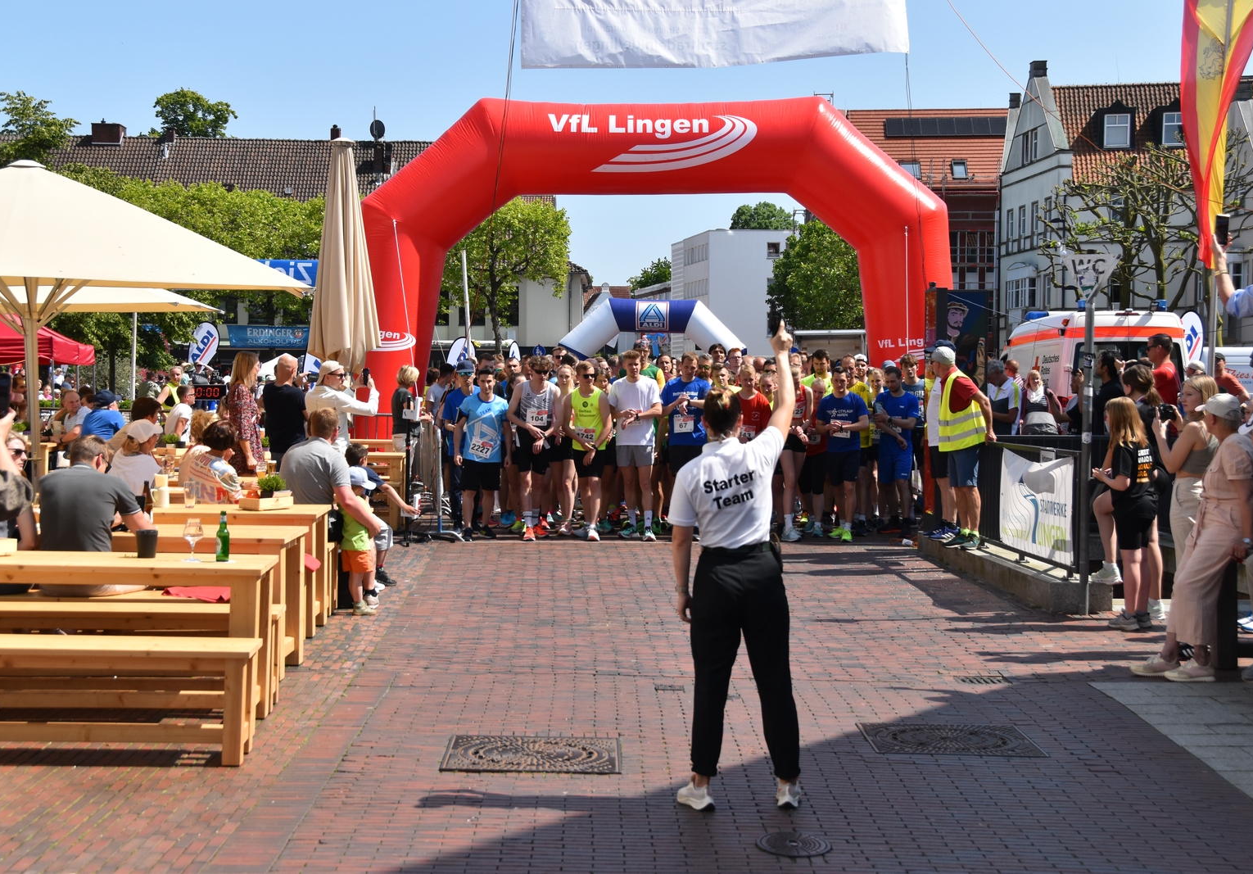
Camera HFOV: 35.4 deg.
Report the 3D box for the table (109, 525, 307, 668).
[{"bbox_3d":[-2.840,0.880,10.830,2.050,0.730,0.700,1,2,0],"label":"table"}]

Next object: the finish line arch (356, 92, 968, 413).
[{"bbox_3d":[0.319,-1.490,22.256,6.850,4.600,1.100,0,3,0],"label":"finish line arch"}]

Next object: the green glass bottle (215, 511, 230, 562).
[{"bbox_3d":[-1.950,0.482,9.500,0.064,0.241,0.064,0,2,0],"label":"green glass bottle"}]

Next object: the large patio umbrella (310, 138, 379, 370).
[{"bbox_3d":[-2.669,-0.908,18.600,0.660,3.840,0.660,0,2,0],"label":"large patio umbrella"}]

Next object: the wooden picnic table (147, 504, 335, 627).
[{"bbox_3d":[-3.033,0.822,12.169,2.340,0.760,0.720,1,3,2],"label":"wooden picnic table"}]

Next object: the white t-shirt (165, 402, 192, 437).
[{"bbox_3d":[-4.710,-0.095,20.717,0.320,0.600,0.440,-1,3,-25],"label":"white t-shirt"}]

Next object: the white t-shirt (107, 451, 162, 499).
[{"bbox_3d":[-3.286,0.357,13.129,0.390,0.550,0.290,1,3,20],"label":"white t-shirt"}]

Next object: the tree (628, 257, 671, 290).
[{"bbox_3d":[3.549,-13.373,209.612,7.500,11.800,7.500,0,3,0],"label":"tree"}]

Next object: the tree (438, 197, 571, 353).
[{"bbox_3d":[-3.624,-3.680,55.000,4.300,6.290,4.200,0,2,0],"label":"tree"}]

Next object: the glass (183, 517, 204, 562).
[{"bbox_3d":[-2.019,0.473,9.150,0.094,0.195,0.094,0,3,0],"label":"glass"}]

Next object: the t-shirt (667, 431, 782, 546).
[{"bbox_3d":[0.385,0.198,7.616,0.430,0.470,0.280,0,3,5],"label":"t-shirt"}]

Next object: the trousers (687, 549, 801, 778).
[{"bbox_3d":[0.460,0.862,7.646,0.430,0.930,0.290,0,3,3],"label":"trousers"}]

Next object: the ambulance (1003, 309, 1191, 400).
[{"bbox_3d":[8.330,-1.020,35.500,2.000,2.620,5.600,0,2,-1],"label":"ambulance"}]

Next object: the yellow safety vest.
[{"bbox_3d":[2.926,-0.227,17.100,0.310,0.700,0.460,0,3,-16],"label":"yellow safety vest"}]

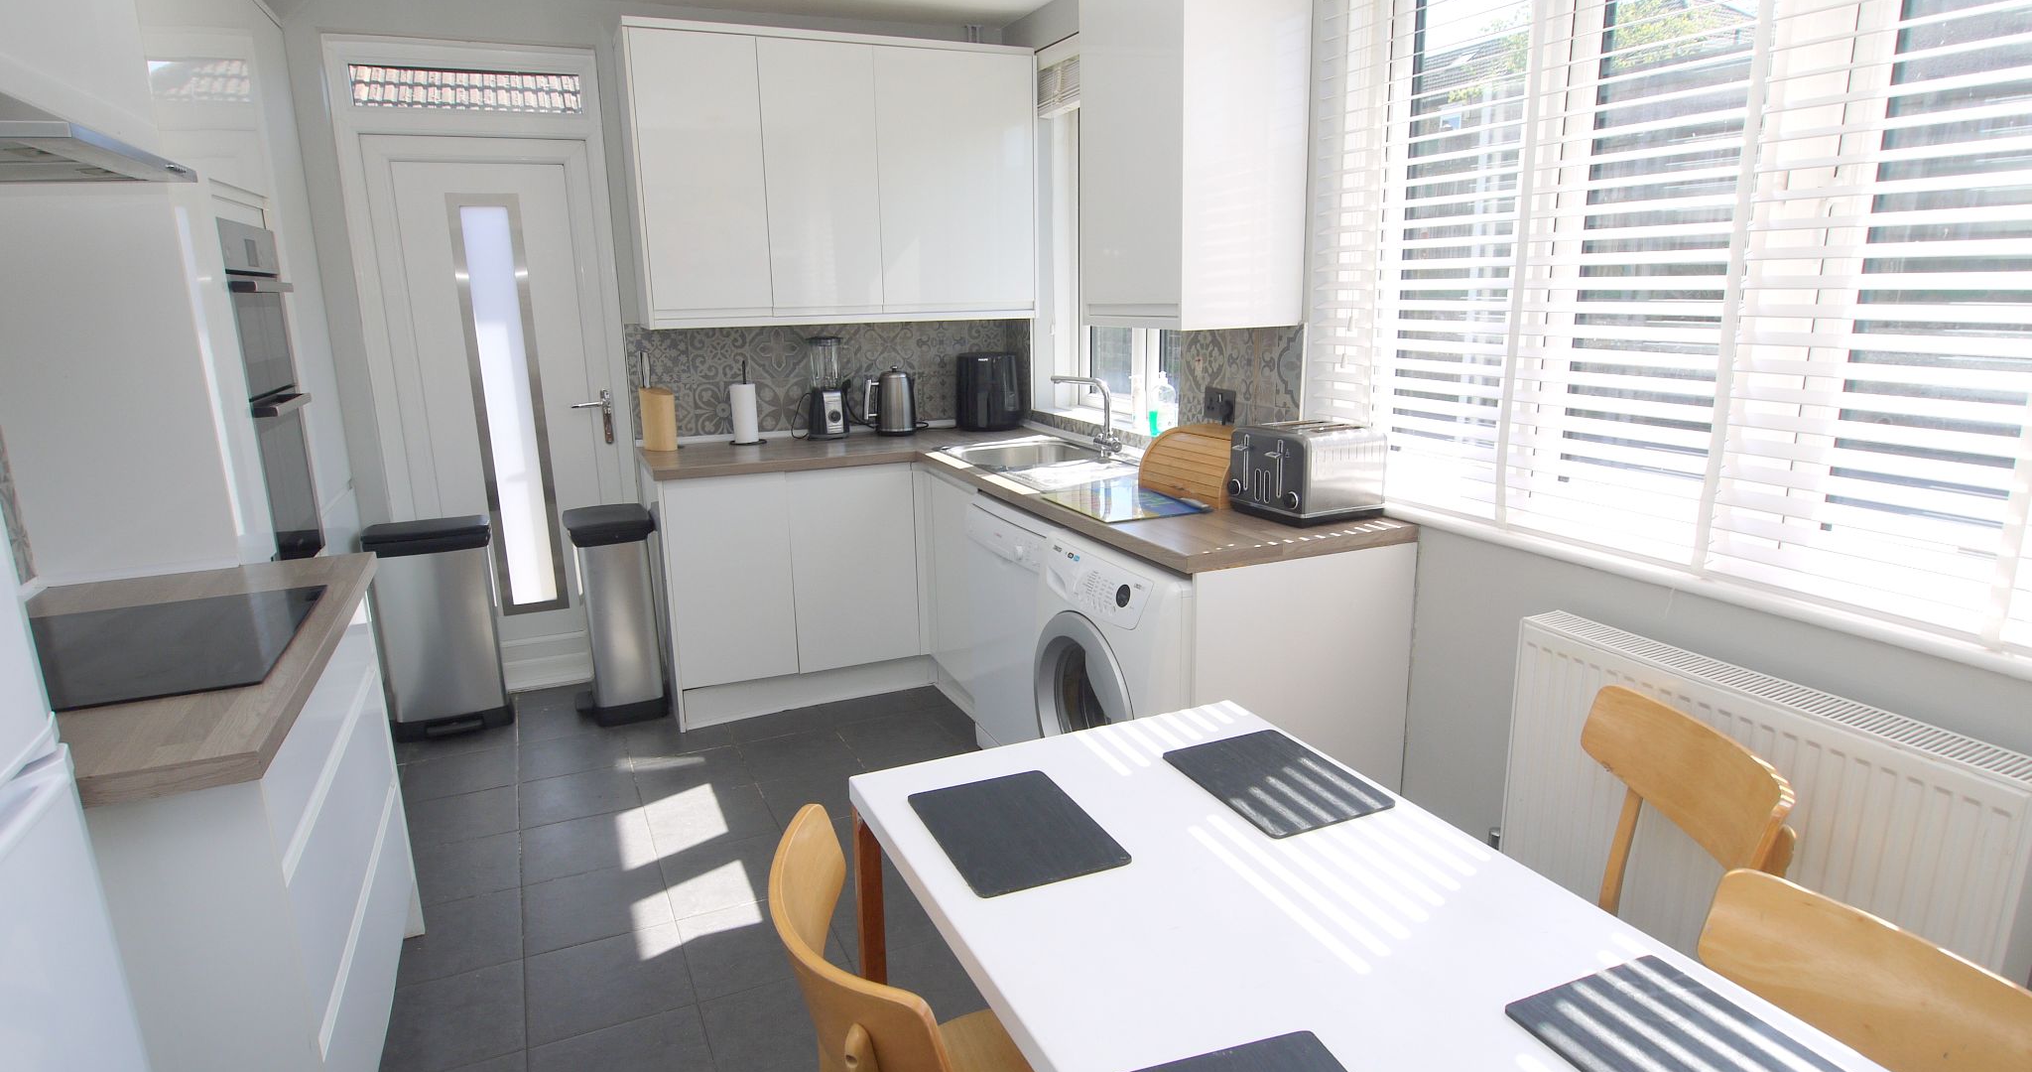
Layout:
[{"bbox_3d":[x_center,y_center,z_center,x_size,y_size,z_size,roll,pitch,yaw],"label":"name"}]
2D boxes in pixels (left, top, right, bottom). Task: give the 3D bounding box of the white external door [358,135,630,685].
[{"bbox_3d":[-1.843,-0.404,3.876,0.710,1.980,0.060,-7,15,-24],"label":"white external door"}]

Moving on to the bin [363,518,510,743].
[{"bbox_3d":[-2.003,0.311,3.696,0.380,0.715,0.290,-7,15,-24],"label":"bin"}]

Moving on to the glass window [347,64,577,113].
[{"bbox_3d":[-1.863,-1.518,3.611,0.705,0.135,0.030,-7,15,-24],"label":"glass window"}]

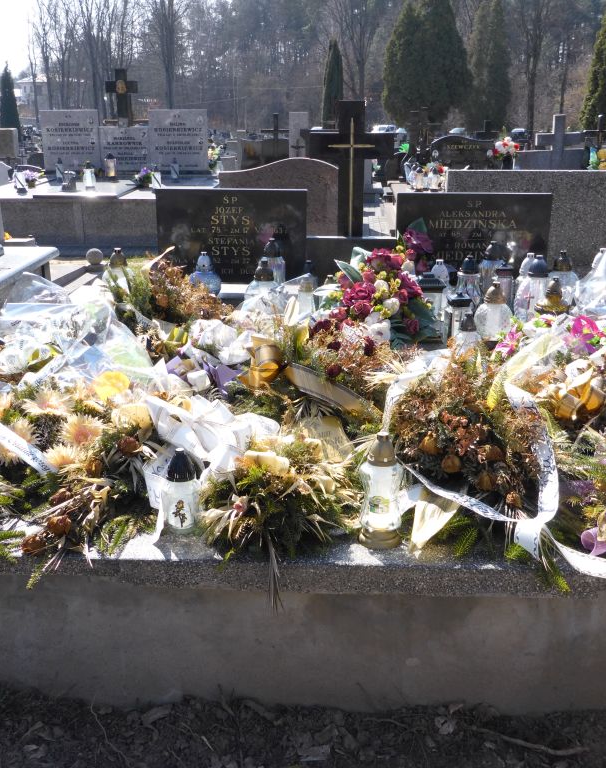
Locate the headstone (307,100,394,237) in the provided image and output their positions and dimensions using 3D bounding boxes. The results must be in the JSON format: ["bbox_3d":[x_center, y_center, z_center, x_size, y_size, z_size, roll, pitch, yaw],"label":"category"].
[{"bbox_3d":[0.253,-1.150,4.450,0.445,0.703,0.100,1,18,2],"label":"headstone"}]

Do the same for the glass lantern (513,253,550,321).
[{"bbox_3d":[1.074,-0.458,3.900,0.160,0.322,0.160,0,17,0],"label":"glass lantern"}]

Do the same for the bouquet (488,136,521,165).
[{"bbox_3d":[2.150,-2.474,8.900,0.320,0.370,0.290,2,18,6],"label":"bouquet"}]

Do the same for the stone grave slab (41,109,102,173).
[{"bbox_3d":[-2.346,-2.465,8.400,0.575,0.603,0.090,1,18,2],"label":"stone grave slab"}]

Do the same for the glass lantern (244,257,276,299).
[{"bbox_3d":[-0.176,-0.438,3.649,0.165,0.241,0.165,1,18,3],"label":"glass lantern"}]

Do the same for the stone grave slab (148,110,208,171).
[{"bbox_3d":[-1.587,-3.108,10.560,0.738,0.765,0.110,0,18,-2],"label":"stone grave slab"}]

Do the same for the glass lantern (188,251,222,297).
[{"bbox_3d":[-0.481,-0.544,4.100,0.148,0.220,0.148,2,18,6],"label":"glass lantern"}]

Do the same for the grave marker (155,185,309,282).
[{"bbox_3d":[-0.356,-0.735,4.130,0.743,0.466,0.100,1,18,3],"label":"grave marker"}]

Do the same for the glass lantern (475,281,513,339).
[{"bbox_3d":[0.873,-0.341,3.800,0.175,0.260,0.175,0,17,0],"label":"glass lantern"}]

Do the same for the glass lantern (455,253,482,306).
[{"bbox_3d":[0.791,-0.477,3.950,0.125,0.282,0.125,0,17,0],"label":"glass lantern"}]

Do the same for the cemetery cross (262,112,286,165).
[{"bbox_3d":[-0.446,-3.956,13.439,0.468,0.825,0.100,0,18,0],"label":"cemetery cross"}]

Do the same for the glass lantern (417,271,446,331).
[{"bbox_3d":[0.552,-0.335,3.550,0.115,0.285,0.115,2,18,6],"label":"glass lantern"}]

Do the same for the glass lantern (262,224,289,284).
[{"bbox_3d":[-0.141,-0.584,4.000,0.120,0.255,0.120,0,17,0],"label":"glass lantern"}]

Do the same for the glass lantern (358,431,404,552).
[{"bbox_3d":[0.207,0.275,2.188,0.115,0.308,0.115,1,18,3],"label":"glass lantern"}]

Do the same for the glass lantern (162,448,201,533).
[{"bbox_3d":[-0.346,0.295,2.340,0.094,0.230,0.094,2,18,6],"label":"glass lantern"}]

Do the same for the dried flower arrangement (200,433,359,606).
[{"bbox_3d":[-0.059,0.329,2.280,0.410,0.336,0.360,1,18,3],"label":"dried flower arrangement"}]

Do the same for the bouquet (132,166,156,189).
[{"bbox_3d":[-1.799,-2.340,9.341,0.270,0.230,0.250,0,18,-2],"label":"bouquet"}]

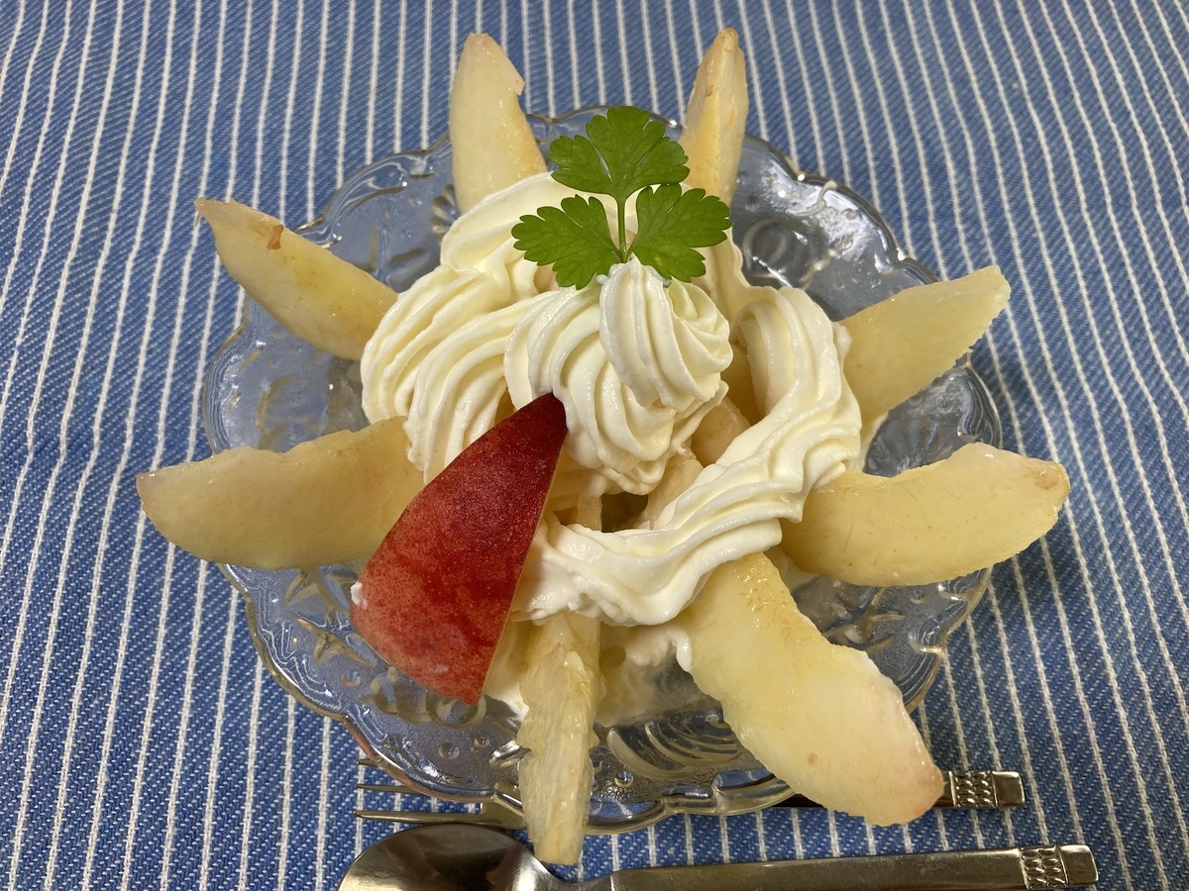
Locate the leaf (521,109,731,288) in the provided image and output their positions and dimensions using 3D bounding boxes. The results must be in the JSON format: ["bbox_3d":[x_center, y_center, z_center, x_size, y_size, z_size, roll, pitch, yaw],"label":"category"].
[{"bbox_3d":[0.005,-0.042,0.161,0.036,0.030,0.009,3,25,0],"label":"leaf"}]

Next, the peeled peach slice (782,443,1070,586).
[{"bbox_3d":[0.057,0.014,0.195,0.073,0.021,0.028,-4,65,6],"label":"peeled peach slice"}]

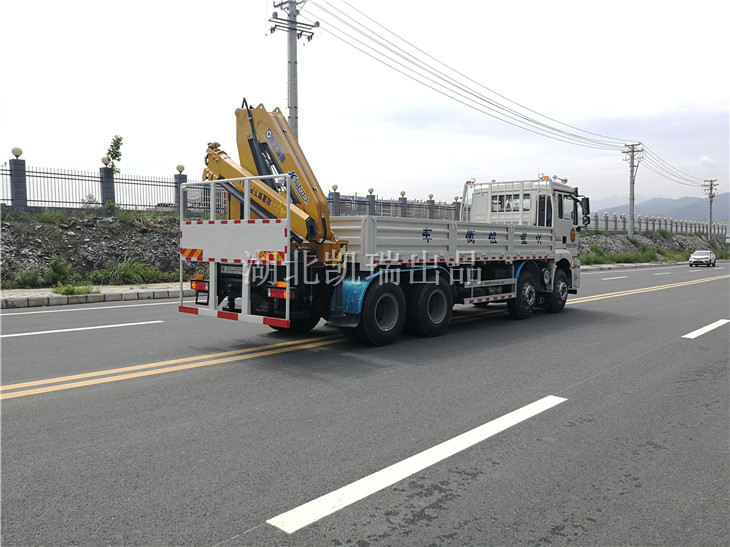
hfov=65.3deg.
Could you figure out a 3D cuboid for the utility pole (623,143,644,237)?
[{"bbox_3d":[30.581,-9.469,65.058,2.200,10.800,0.600,2,3,42],"label":"utility pole"}]

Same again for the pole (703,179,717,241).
[{"bbox_3d":[59.379,-10.894,97.596,2.200,10.460,0.600,2,3,42],"label":"pole"}]

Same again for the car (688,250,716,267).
[{"bbox_3d":[36.950,-1.610,62.250,1.830,1.650,4.500,2,3,42],"label":"car"}]

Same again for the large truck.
[{"bbox_3d":[1.489,-0.891,12.029,2.626,3.858,10.454,3,3,41],"label":"large truck"}]

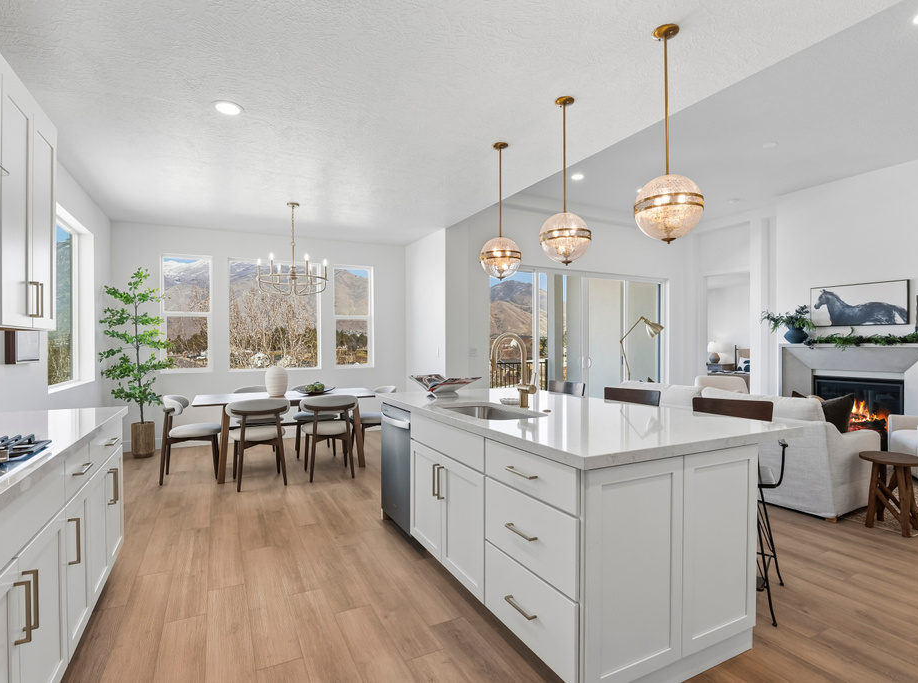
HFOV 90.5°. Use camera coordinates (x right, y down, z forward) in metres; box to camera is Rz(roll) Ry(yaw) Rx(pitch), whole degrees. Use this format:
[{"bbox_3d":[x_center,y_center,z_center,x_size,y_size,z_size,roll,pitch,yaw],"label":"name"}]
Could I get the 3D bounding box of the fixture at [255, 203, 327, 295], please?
[{"bbox_3d":[-1.763,-0.980,4.848,0.707,0.980,0.707,0,0,-27],"label":"fixture"}]

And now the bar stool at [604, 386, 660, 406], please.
[{"bbox_3d":[1.081,0.827,3.090,0.500,0.975,0.450,0,0,-42],"label":"bar stool"}]

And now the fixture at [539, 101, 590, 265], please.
[{"bbox_3d":[0.628,-0.944,2.699,0.300,0.986,0.300,0,0,0],"label":"fixture"}]

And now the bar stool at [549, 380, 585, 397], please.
[{"bbox_3d":[0.791,0.828,3.690,0.490,0.980,0.450,0,0,-42],"label":"bar stool"}]

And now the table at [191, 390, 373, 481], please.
[{"bbox_3d":[-1.797,0.950,4.828,1.740,0.750,0.920,0,0,-24],"label":"table"}]

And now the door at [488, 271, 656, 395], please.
[{"bbox_3d":[2.055,0.128,7.252,3.676,2.444,0.141,0,0,-27],"label":"door"}]

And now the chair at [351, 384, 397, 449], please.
[{"bbox_3d":[-0.937,0.951,5.426,0.556,0.798,0.535,0,0,-27],"label":"chair"}]

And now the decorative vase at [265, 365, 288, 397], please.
[{"bbox_3d":[-1.985,0.435,4.949,0.227,0.328,0.227,0,0,-27],"label":"decorative vase"}]

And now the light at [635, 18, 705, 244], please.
[{"bbox_3d":[0.955,-0.942,2.091,0.295,0.983,0.295,0,0,-28],"label":"light"}]

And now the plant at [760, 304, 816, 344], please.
[{"bbox_3d":[4.382,-0.223,6.083,0.420,0.500,0.580,0,0,-28],"label":"plant"}]

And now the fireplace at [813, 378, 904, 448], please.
[{"bbox_3d":[4.862,0.867,5.499,0.320,0.800,0.868,0,0,-28],"label":"fireplace"}]

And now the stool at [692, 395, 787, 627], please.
[{"bbox_3d":[1.434,0.824,2.450,0.460,0.975,0.520,0,0,42],"label":"stool"}]

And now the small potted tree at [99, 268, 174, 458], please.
[{"bbox_3d":[-3.713,0.246,5.248,0.760,2.165,0.720,0,0,-28],"label":"small potted tree"}]

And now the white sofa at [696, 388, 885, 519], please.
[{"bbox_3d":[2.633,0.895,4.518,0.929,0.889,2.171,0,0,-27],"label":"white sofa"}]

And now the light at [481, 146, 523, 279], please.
[{"bbox_3d":[0.311,-0.967,3.384,0.303,1.010,0.303,0,0,0],"label":"light"}]

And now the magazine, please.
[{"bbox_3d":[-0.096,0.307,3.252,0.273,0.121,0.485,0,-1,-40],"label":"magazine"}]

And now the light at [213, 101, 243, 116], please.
[{"bbox_3d":[-1.439,-1.449,2.828,0.187,0.025,0.187,0,0,-27],"label":"light"}]

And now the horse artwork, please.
[{"bbox_3d":[4.760,-0.435,5.470,0.040,0.495,0.949,0,0,-27],"label":"horse artwork"}]

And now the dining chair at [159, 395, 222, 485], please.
[{"bbox_3d":[-2.653,0.946,4.533,0.556,0.798,0.535,0,0,-27],"label":"dining chair"}]

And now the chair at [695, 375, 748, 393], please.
[{"bbox_3d":[3.793,0.908,6.598,0.760,0.840,0.780,0,0,34],"label":"chair"}]

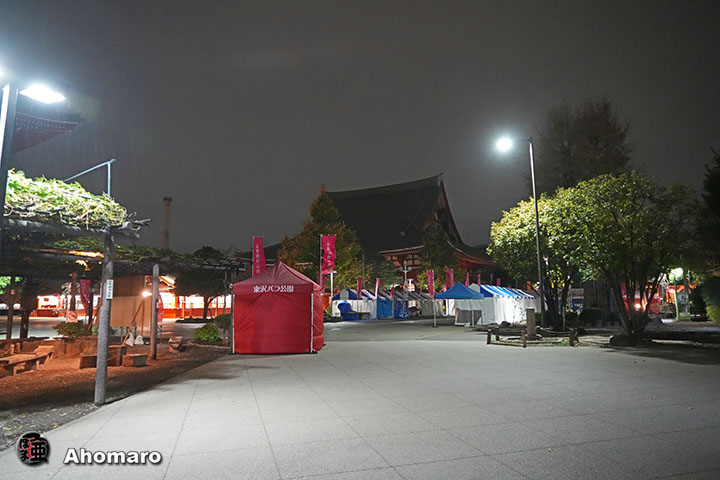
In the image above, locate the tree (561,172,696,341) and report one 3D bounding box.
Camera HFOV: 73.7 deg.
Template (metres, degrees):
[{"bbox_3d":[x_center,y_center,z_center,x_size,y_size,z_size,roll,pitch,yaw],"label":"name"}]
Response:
[{"bbox_3d":[9.565,0.552,17.100,4.600,5.750,4.600,-1,-7,0],"label":"tree"}]

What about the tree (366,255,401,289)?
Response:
[{"bbox_3d":[2.938,5.375,60.000,4.600,7.000,4.600,-1,-7,0],"label":"tree"}]

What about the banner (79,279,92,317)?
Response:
[{"bbox_3d":[-12.485,2.666,21.872,0.550,1.720,0.080,1,-8,-17],"label":"banner"}]

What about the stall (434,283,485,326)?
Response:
[{"bbox_3d":[5.934,3.814,28.531,2.300,2.620,2.300,-5,-8,26],"label":"stall"}]

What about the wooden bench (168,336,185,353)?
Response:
[{"bbox_3d":[-6.124,3.456,15.950,0.420,0.420,2.000,1,-7,-16],"label":"wooden bench"}]

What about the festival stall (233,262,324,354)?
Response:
[{"bbox_3d":[-2.653,2.203,16.159,2.500,2.920,2.500,-2,-7,3],"label":"festival stall"}]

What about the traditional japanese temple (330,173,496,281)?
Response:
[{"bbox_3d":[3.229,0.630,109.511,45.500,29.200,46.000,-5,-8,28],"label":"traditional japanese temple"}]

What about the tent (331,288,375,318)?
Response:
[{"bbox_3d":[-0.536,5.280,39.600,2.750,2.500,2.600,-6,-8,32],"label":"tent"}]

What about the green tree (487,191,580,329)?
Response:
[{"bbox_3d":[7.735,0.975,20.800,4.400,5.700,4.400,-1,-7,0],"label":"green tree"}]

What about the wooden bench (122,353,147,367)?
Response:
[{"bbox_3d":[-5.834,3.097,12.446,0.520,0.340,0.420,-6,-8,31],"label":"wooden bench"}]

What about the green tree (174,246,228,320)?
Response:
[{"bbox_3d":[-12.713,3.489,38.500,4.300,5.900,4.300,-1,-7,0],"label":"green tree"}]

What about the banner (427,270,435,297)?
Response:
[{"bbox_3d":[4.406,2.719,30.000,0.460,1.650,0.080,-1,-7,0],"label":"banner"}]

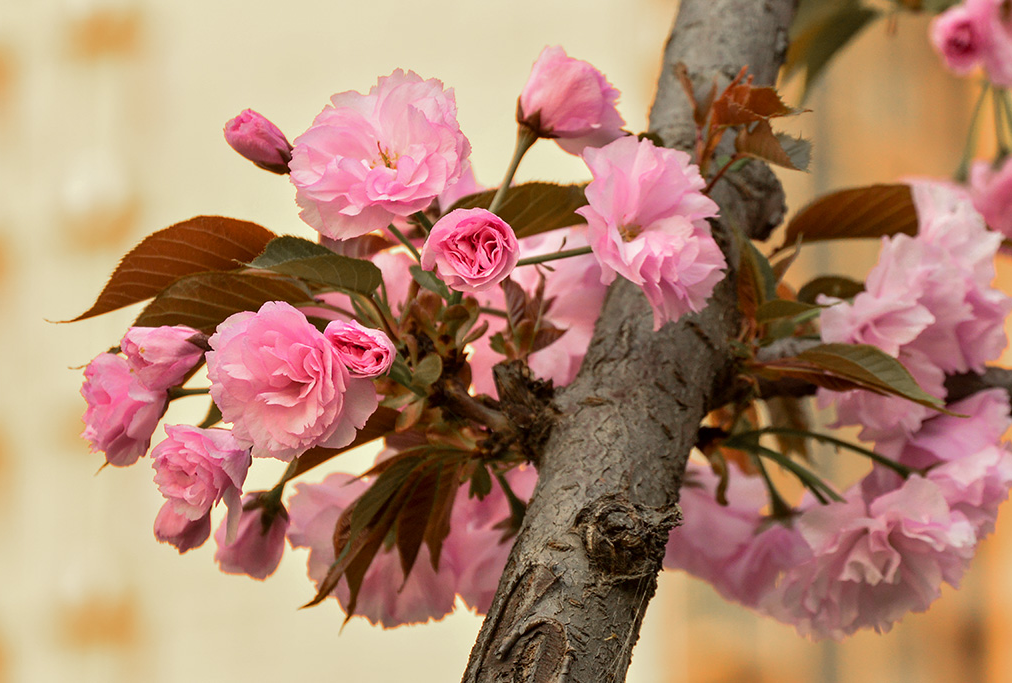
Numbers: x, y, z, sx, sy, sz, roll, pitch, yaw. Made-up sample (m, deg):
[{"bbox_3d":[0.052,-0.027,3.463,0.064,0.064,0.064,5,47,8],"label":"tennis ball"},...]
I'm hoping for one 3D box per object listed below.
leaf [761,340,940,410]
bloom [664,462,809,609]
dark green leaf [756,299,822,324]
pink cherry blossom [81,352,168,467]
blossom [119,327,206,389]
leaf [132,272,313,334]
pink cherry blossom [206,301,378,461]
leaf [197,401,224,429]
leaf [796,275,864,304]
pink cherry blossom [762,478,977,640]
[{"bbox_3d":[0.099,0.010,1.970,0.053,0.013,0.019,16,11,6],"label":"leaf"},{"bbox_3d":[0.071,0.059,2.090,0.047,0.044,0.042,-4,38,36],"label":"bloom"},{"bbox_3d":[0.082,-0.009,1.980,0.021,0.006,0.012,8,9,-3],"label":"dark green leaf"},{"bbox_3d":[-0.108,0.019,1.950,0.025,0.031,0.030,12,0,-28],"label":"pink cherry blossom"},{"bbox_3d":[-0.097,0.005,1.940,0.024,0.018,0.018,-14,-2,-21],"label":"blossom"},{"bbox_3d":[-0.082,-0.011,1.980,0.054,0.019,0.026,-9,-3,-12],"label":"leaf"},{"bbox_3d":[-0.060,0.011,1.920,0.048,0.045,0.034,-2,2,18],"label":"pink cherry blossom"},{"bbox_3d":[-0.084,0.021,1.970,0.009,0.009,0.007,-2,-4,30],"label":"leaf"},{"bbox_3d":[0.097,-0.015,2.030,0.022,0.008,0.013,3,-7,-12],"label":"leaf"},{"bbox_3d":[0.109,0.065,2.060,0.064,0.050,0.048,0,24,-3],"label":"pink cherry blossom"}]

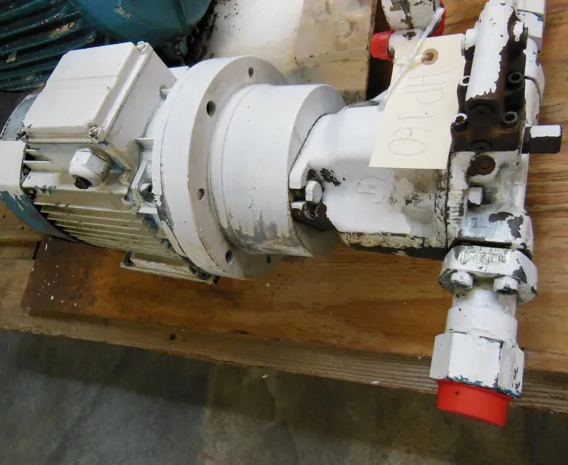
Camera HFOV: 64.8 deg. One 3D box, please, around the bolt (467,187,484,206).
[{"bbox_3d":[0.150,-0.028,0.350,0.011,0.015,0.015,5,111,28],"label":"bolt"}]

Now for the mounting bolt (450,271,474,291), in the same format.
[{"bbox_3d":[0.136,0.037,0.342,0.018,0.018,0.008,5,66,28],"label":"mounting bolt"}]

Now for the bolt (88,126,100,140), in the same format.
[{"bbox_3d":[-0.178,-0.094,0.421,0.010,0.005,0.010,5,66,28],"label":"bolt"}]

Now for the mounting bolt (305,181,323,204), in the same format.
[{"bbox_3d":[0.028,-0.037,0.411,0.008,0.018,0.019,5,111,28],"label":"mounting bolt"}]

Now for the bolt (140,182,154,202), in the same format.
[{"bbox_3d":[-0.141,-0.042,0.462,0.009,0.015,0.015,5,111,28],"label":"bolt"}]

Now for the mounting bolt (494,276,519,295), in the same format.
[{"bbox_3d":[0.163,0.039,0.328,0.018,0.018,0.008,5,66,28],"label":"mounting bolt"}]

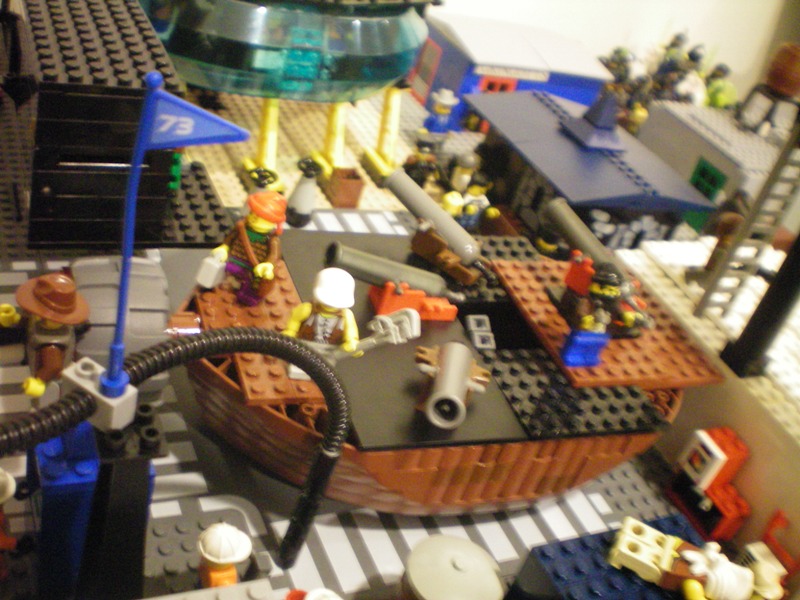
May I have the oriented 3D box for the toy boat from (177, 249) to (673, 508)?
[{"bbox_3d":[0.006,0.028,0.366,0.210,0.061,0.134,0,37,-25],"label":"toy boat"}]

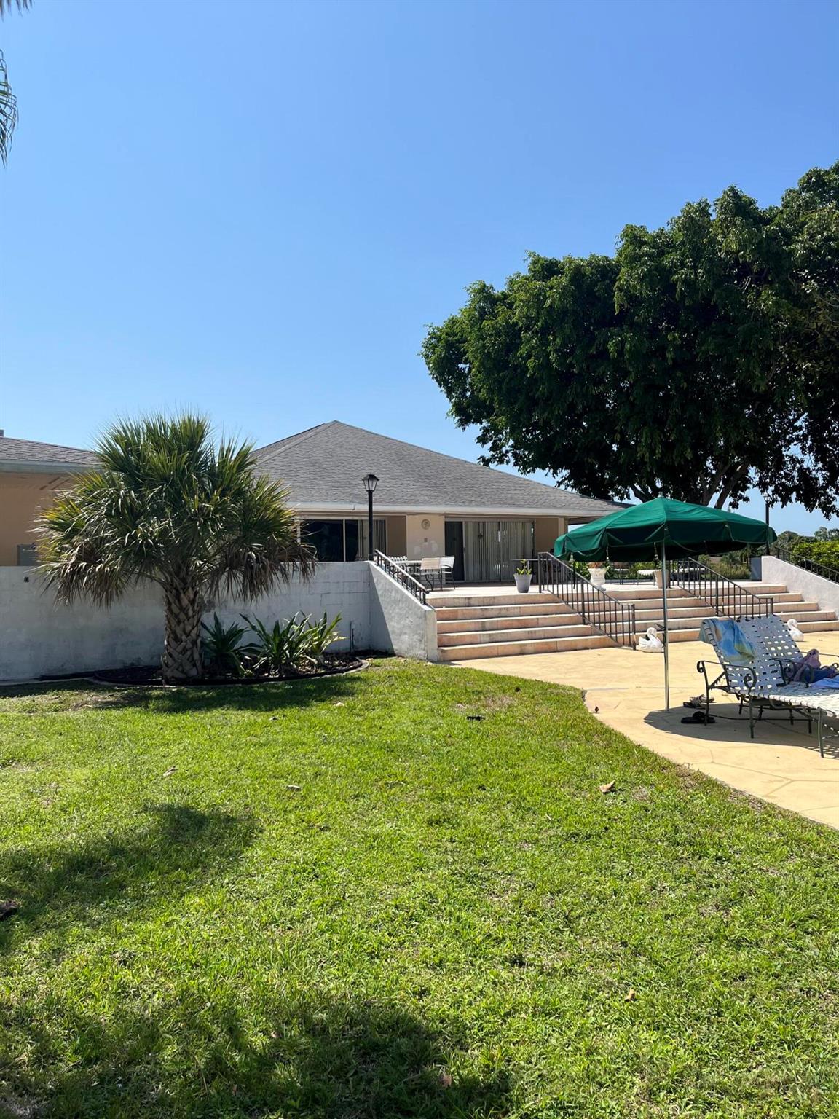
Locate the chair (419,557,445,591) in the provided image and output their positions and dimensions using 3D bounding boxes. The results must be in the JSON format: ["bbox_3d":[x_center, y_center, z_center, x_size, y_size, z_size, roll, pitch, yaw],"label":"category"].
[{"bbox_3d":[0.296,0.328,20.300,0.540,0.830,0.560,-1,0,-41],"label":"chair"}]

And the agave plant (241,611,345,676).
[{"bbox_3d":[-1.924,1.251,12.800,1.500,0.880,1.300,-1,0,-9],"label":"agave plant"}]

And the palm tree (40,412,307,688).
[{"bbox_3d":[-3.401,-0.204,12.000,3.800,3.800,3.700,-1,0,-16],"label":"palm tree"}]

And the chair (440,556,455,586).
[{"bbox_3d":[0.692,0.324,20.800,0.550,0.830,0.530,-1,0,-25],"label":"chair"}]

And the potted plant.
[{"bbox_3d":[2.209,0.381,18.000,0.390,0.670,0.390,-1,0,7],"label":"potted plant"}]

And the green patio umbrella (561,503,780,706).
[{"bbox_3d":[2.643,0.476,9.079,2.280,2.290,2.280,-2,-1,16],"label":"green patio umbrella"}]

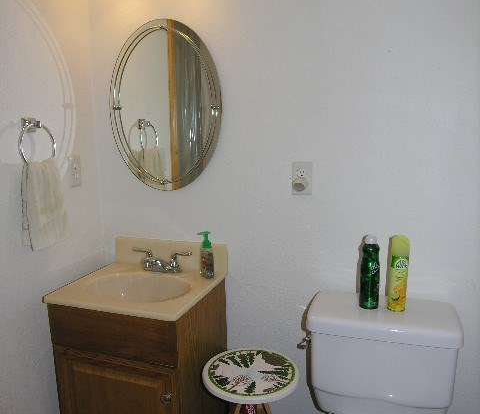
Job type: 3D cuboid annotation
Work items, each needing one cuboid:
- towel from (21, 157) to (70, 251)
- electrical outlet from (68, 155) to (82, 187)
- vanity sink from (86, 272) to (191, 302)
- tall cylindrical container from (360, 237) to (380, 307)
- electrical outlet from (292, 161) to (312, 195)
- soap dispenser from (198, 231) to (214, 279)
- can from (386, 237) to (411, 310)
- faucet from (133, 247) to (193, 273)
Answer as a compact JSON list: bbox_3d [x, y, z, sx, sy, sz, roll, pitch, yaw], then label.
[{"bbox_3d":[-0.652,-0.011,1.493,0.058,0.292,0.185,2,11,19],"label":"towel"},{"bbox_3d":[-0.623,-0.134,1.688,0.010,0.115,0.071,2,11,19],"label":"electrical outlet"},{"bbox_3d":[-0.361,0.343,1.590,0.390,0.130,0.268,2,11,19],"label":"vanity sink"},{"bbox_3d":[0.423,0.209,1.431,0.060,0.236,0.060,-1,10,0],"label":"tall cylindrical container"},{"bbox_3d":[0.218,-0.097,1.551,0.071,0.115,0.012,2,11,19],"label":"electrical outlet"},{"bbox_3d":[-0.124,0.177,1.648,0.058,0.172,0.053,-4,10,-15],"label":"soap dispenser"},{"bbox_3d":[0.503,0.210,1.406,0.058,0.239,0.058,0,10,6],"label":"can"},{"bbox_3d":[-0.311,0.214,1.708,0.260,0.085,0.105,2,11,19],"label":"faucet"}]

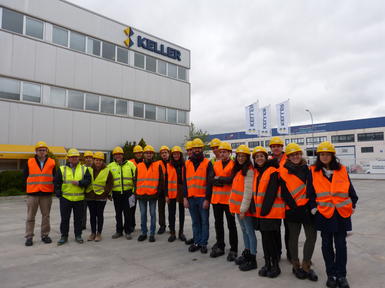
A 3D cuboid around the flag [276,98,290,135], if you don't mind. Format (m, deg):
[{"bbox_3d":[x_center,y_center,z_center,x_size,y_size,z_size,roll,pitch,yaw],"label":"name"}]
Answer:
[{"bbox_3d":[8.144,-2.430,25.000,1.193,3.150,0.120,-1,-5,18],"label":"flag"}]

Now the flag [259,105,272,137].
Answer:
[{"bbox_3d":[7.067,-2.243,26.800,1.132,3.039,0.120,-1,-4,15],"label":"flag"}]

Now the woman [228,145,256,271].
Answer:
[{"bbox_3d":[0.709,0.870,3.963,0.350,1.717,0.440,4,-6,-45],"label":"woman"}]

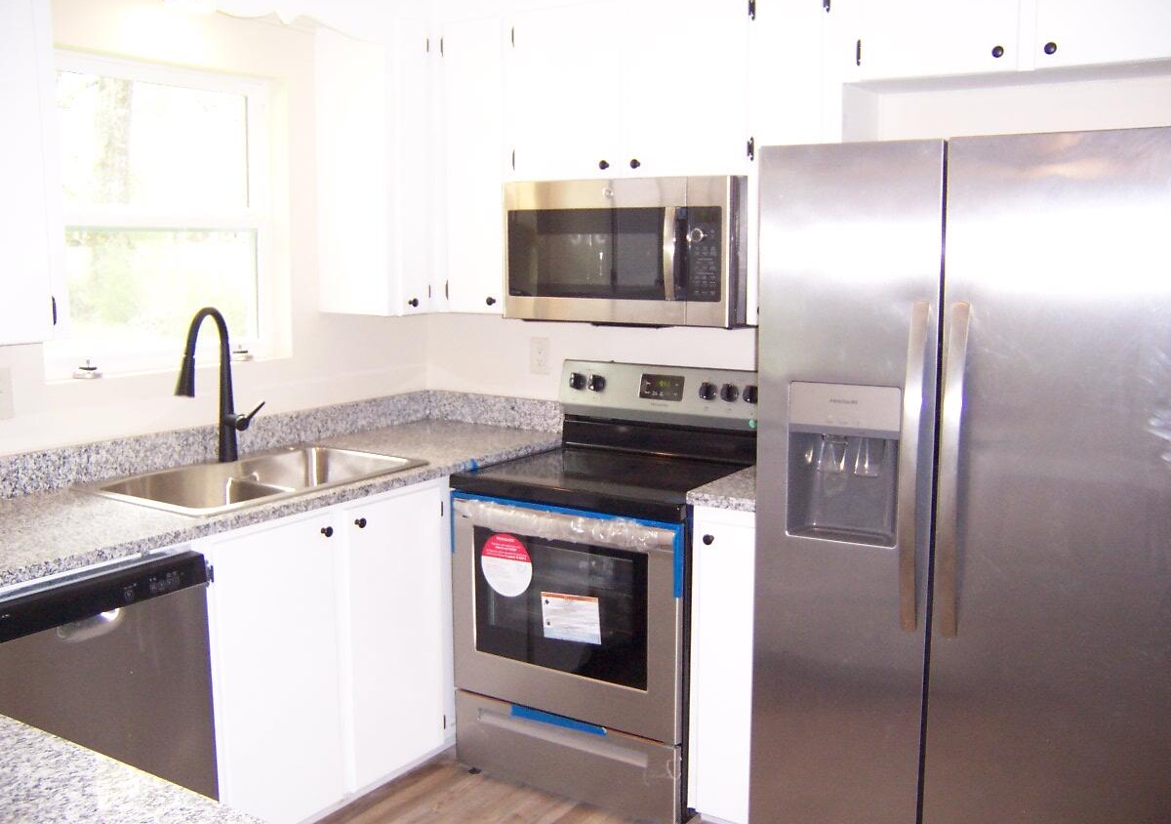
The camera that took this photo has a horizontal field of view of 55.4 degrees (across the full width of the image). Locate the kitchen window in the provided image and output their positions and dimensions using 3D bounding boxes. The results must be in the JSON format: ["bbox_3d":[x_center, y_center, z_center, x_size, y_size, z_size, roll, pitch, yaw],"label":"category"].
[{"bbox_3d":[-1.262,-0.561,3.263,0.075,0.865,0.840,5,10,33],"label":"kitchen window"}]

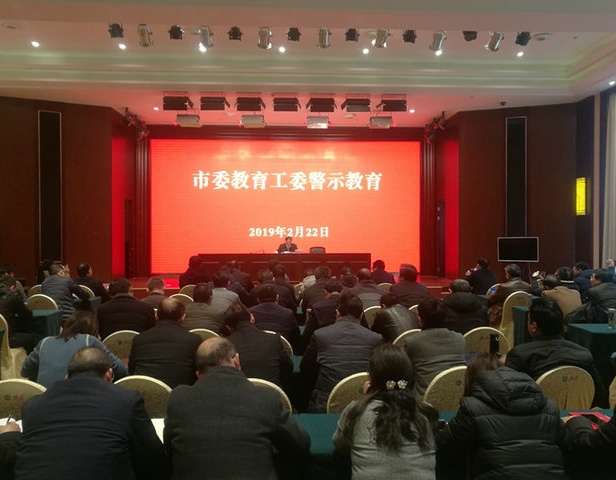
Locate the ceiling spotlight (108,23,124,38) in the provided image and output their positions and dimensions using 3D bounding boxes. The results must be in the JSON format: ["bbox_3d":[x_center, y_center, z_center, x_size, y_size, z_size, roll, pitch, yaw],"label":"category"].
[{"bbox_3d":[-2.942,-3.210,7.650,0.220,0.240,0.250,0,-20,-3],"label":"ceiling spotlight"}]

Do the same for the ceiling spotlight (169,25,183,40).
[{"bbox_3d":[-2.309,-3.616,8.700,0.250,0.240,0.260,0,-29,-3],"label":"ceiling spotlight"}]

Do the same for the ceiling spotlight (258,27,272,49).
[{"bbox_3d":[-0.639,-3.050,7.500,0.220,0.330,0.300,0,1,-3],"label":"ceiling spotlight"}]

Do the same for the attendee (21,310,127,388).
[{"bbox_3d":[-1.595,1.126,3.380,0.620,1.250,0.800,0,1,2],"label":"attendee"}]

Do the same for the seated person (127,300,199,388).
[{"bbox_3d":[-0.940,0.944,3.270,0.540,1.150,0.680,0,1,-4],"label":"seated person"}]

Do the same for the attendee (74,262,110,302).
[{"bbox_3d":[-3.616,1.057,8.300,0.540,1.300,0.750,0,1,18],"label":"attendee"}]

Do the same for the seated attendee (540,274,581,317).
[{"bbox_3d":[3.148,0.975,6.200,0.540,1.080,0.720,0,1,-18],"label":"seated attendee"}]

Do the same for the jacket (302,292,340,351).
[{"bbox_3d":[0.190,0.770,4.450,0.500,0.600,0.420,0,0,-3],"label":"jacket"}]

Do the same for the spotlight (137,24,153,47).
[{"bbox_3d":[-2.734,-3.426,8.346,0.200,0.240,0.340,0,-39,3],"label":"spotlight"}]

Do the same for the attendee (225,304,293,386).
[{"bbox_3d":[-0.318,1.035,3.300,0.490,1.280,0.780,0,1,-3],"label":"attendee"}]

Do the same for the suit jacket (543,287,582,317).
[{"bbox_3d":[3.120,0.860,6.120,0.520,0.580,0.500,0,1,-18],"label":"suit jacket"}]

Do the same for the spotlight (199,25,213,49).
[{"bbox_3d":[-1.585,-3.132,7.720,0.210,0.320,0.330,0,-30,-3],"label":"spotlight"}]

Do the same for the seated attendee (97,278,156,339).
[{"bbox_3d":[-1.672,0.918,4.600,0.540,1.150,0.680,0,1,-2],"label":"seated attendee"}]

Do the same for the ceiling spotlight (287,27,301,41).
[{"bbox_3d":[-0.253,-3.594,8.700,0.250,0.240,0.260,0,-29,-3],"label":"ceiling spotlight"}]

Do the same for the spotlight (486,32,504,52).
[{"bbox_3d":[2.900,-3.093,7.720,0.230,0.330,0.300,0,1,-3],"label":"spotlight"}]

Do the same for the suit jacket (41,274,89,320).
[{"bbox_3d":[-3.219,0.773,6.600,0.540,0.580,0.460,0,0,15],"label":"suit jacket"}]

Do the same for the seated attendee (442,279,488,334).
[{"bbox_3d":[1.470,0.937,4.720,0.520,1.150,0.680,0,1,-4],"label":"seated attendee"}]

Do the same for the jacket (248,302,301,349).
[{"bbox_3d":[-0.303,0.869,4.514,0.510,0.660,0.460,0,1,-3],"label":"jacket"}]

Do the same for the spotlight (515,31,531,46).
[{"bbox_3d":[4.350,-4.087,10.100,0.250,0.260,0.290,0,-38,-17],"label":"spotlight"}]

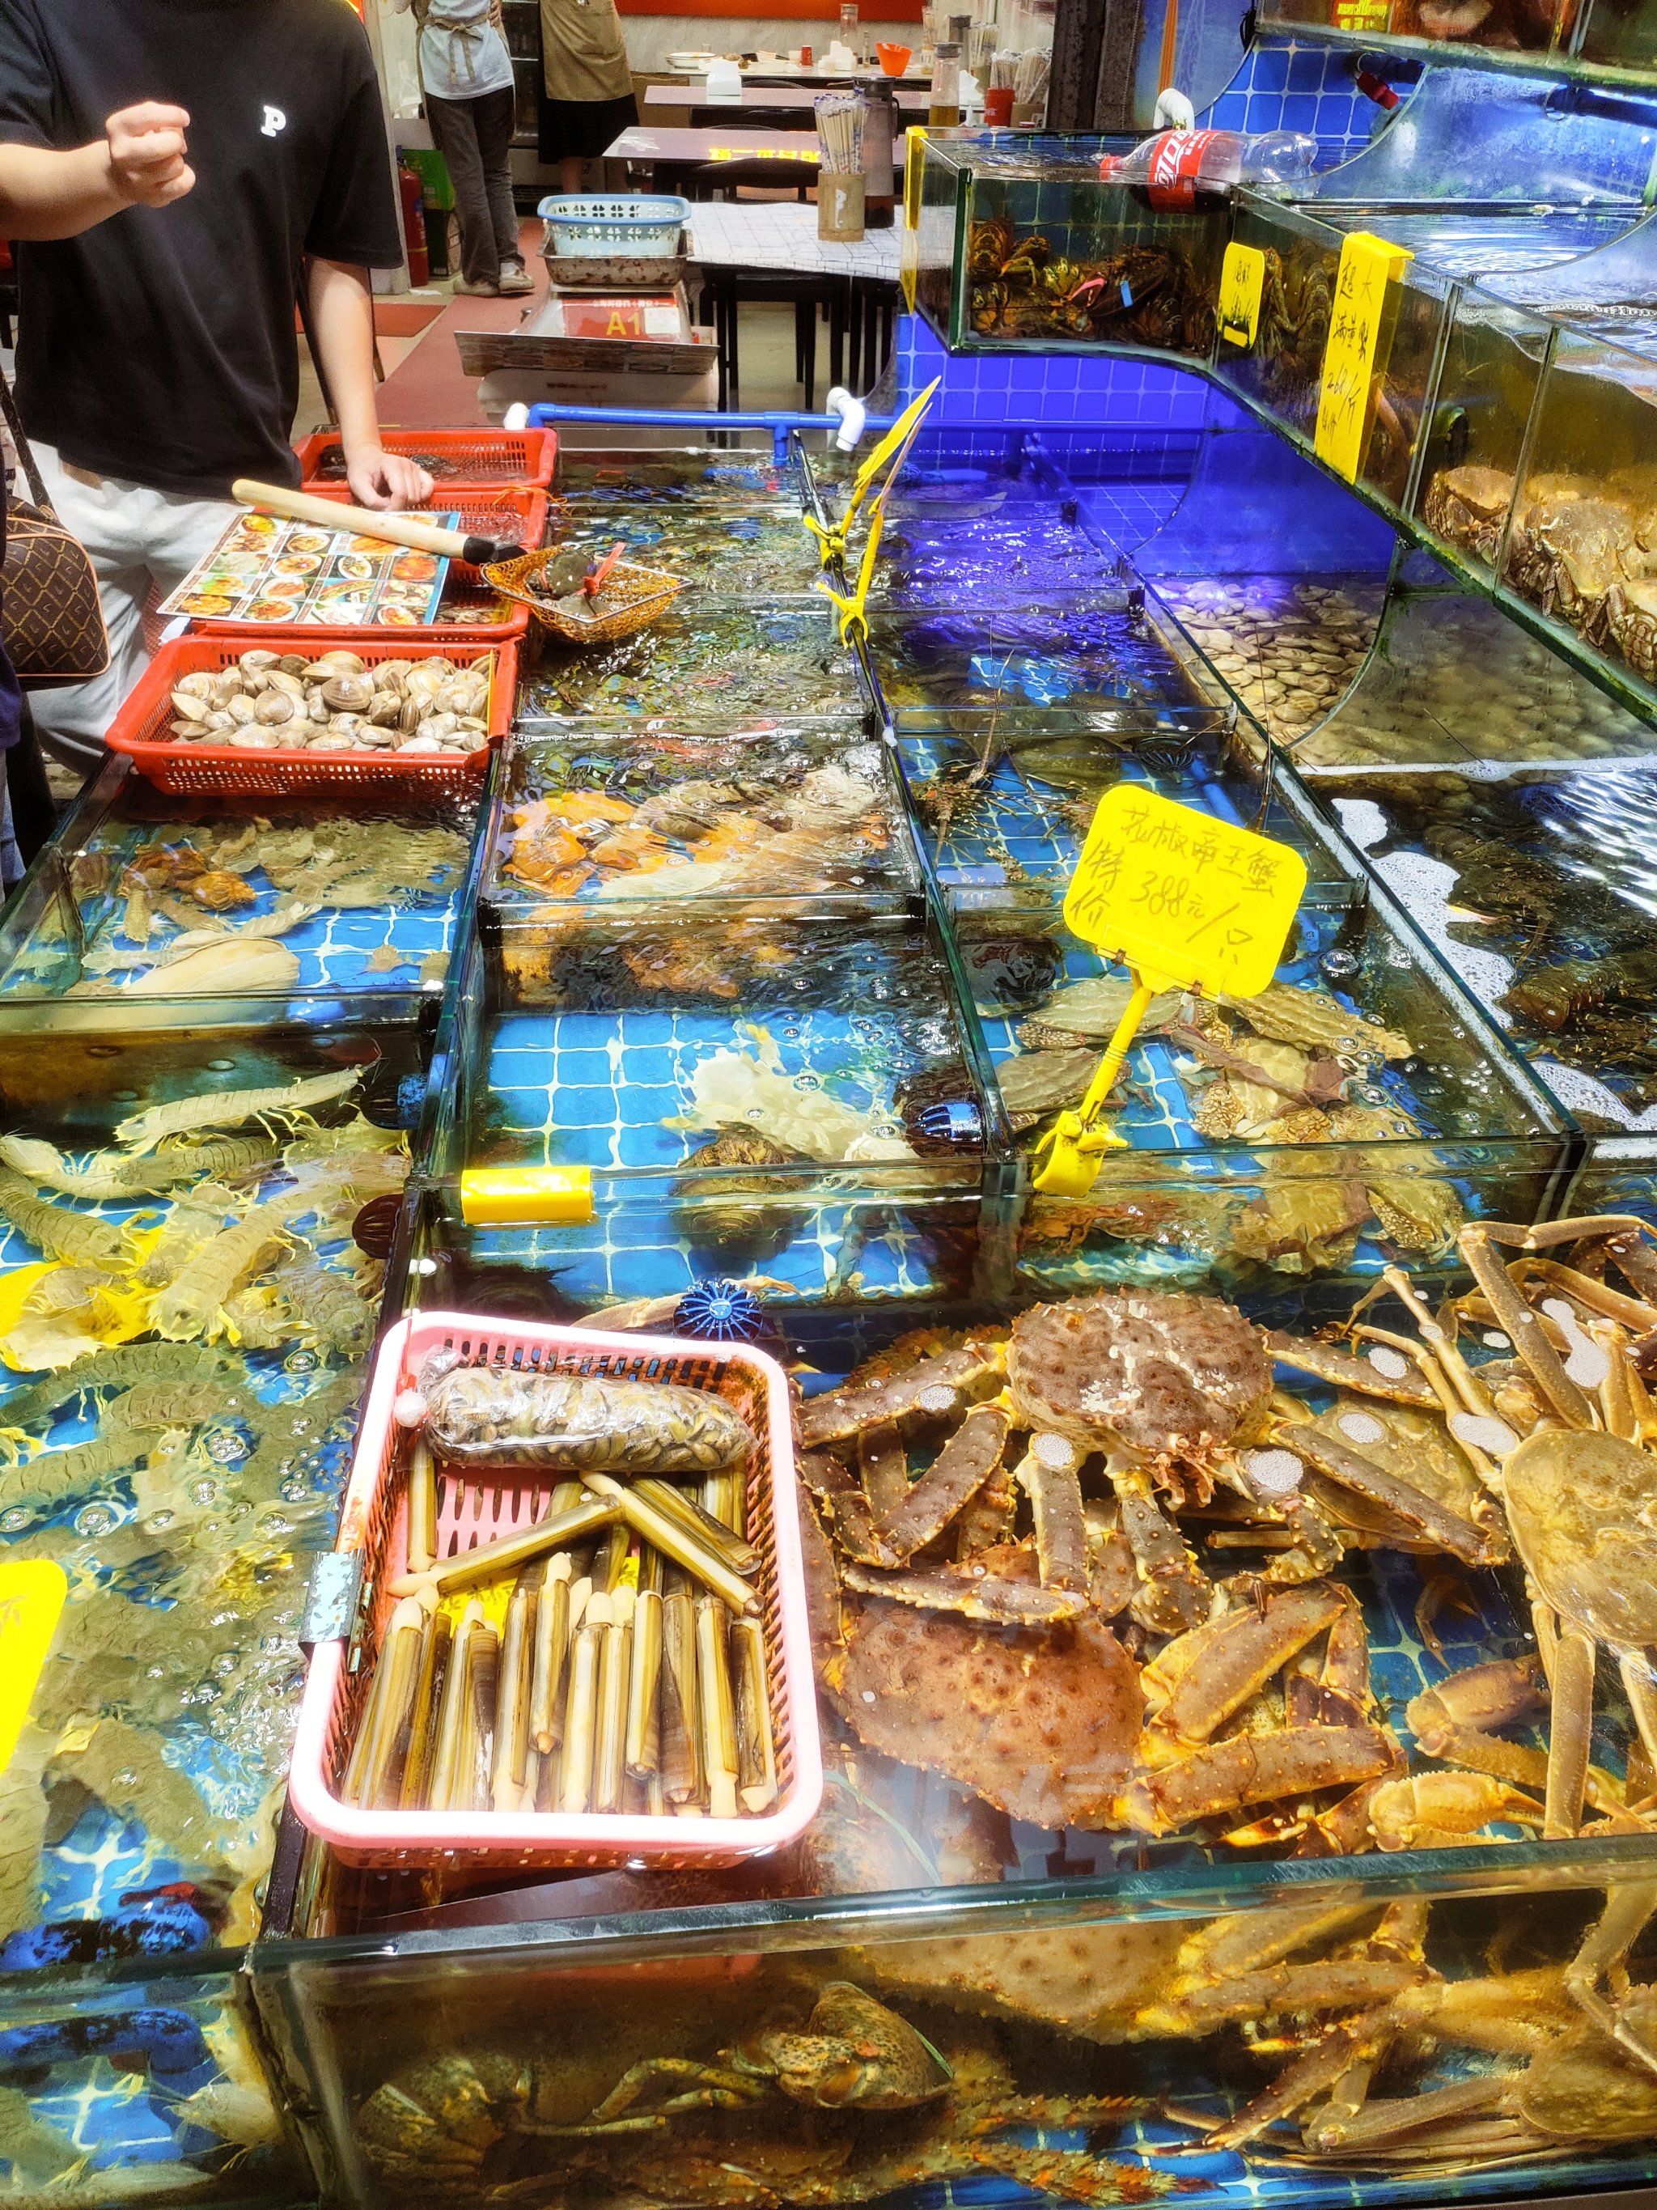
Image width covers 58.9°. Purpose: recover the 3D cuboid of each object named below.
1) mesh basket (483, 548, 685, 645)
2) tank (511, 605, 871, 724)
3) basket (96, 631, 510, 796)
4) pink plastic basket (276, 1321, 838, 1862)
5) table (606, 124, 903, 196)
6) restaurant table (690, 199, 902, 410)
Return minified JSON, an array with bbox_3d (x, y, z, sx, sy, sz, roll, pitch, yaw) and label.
[{"bbox_3d":[-0.303,-0.617,1.824,0.175,0.090,0.225,-30,48,-34],"label":"mesh basket"},{"bbox_3d":[-0.161,-0.442,1.781,0.400,0.230,0.385,-2,38,-5],"label":"tank"},{"bbox_3d":[-0.545,-0.425,1.611,0.385,0.090,0.330,-2,38,-5],"label":"basket"},{"bbox_3d":[-0.138,0.261,0.792,0.242,0.090,0.305,6,37,-11],"label":"pink plastic basket"},{"bbox_3d":[-0.109,-3.114,5.455,1.330,0.750,0.880,-2,38,-5],"label":"table"},{"bbox_3d":[0.188,-1.842,3.832,1.180,0.750,0.870,-2,38,-5],"label":"restaurant table"}]

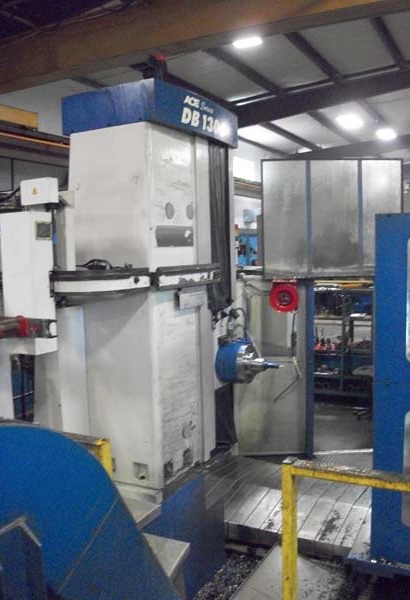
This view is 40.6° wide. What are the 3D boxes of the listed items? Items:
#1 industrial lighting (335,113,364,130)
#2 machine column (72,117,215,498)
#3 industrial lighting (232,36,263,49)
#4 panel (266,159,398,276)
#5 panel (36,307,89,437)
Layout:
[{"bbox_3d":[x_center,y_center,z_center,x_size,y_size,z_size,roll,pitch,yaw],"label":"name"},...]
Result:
[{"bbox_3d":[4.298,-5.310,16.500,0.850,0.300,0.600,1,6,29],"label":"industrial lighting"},{"bbox_3d":[-0.471,0.035,4.545,0.739,2.673,0.809,2,7,29],"label":"machine column"},{"bbox_3d":[0.713,-4.317,9.300,0.470,0.090,0.270,1,6,29],"label":"industrial lighting"},{"bbox_3d":[1.477,-0.948,6.400,1.615,1.361,0.050,-2,6,-2],"label":"panel"},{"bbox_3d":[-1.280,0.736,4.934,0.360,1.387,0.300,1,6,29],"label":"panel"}]

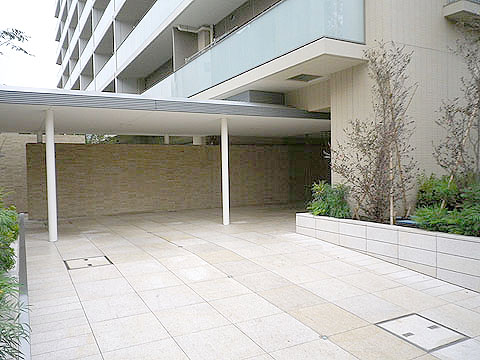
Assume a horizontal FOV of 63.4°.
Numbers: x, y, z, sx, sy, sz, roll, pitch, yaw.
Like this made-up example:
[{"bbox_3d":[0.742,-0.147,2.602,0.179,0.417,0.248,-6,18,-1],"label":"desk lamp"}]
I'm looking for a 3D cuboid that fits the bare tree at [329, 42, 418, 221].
[{"bbox_3d":[2.408,-0.853,6.900,1.500,3.250,1.400,-1,1,0],"label":"bare tree"}]

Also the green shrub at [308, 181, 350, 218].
[{"bbox_3d":[1.694,0.379,7.350,0.780,0.740,0.750,-1,1,0],"label":"green shrub"}]

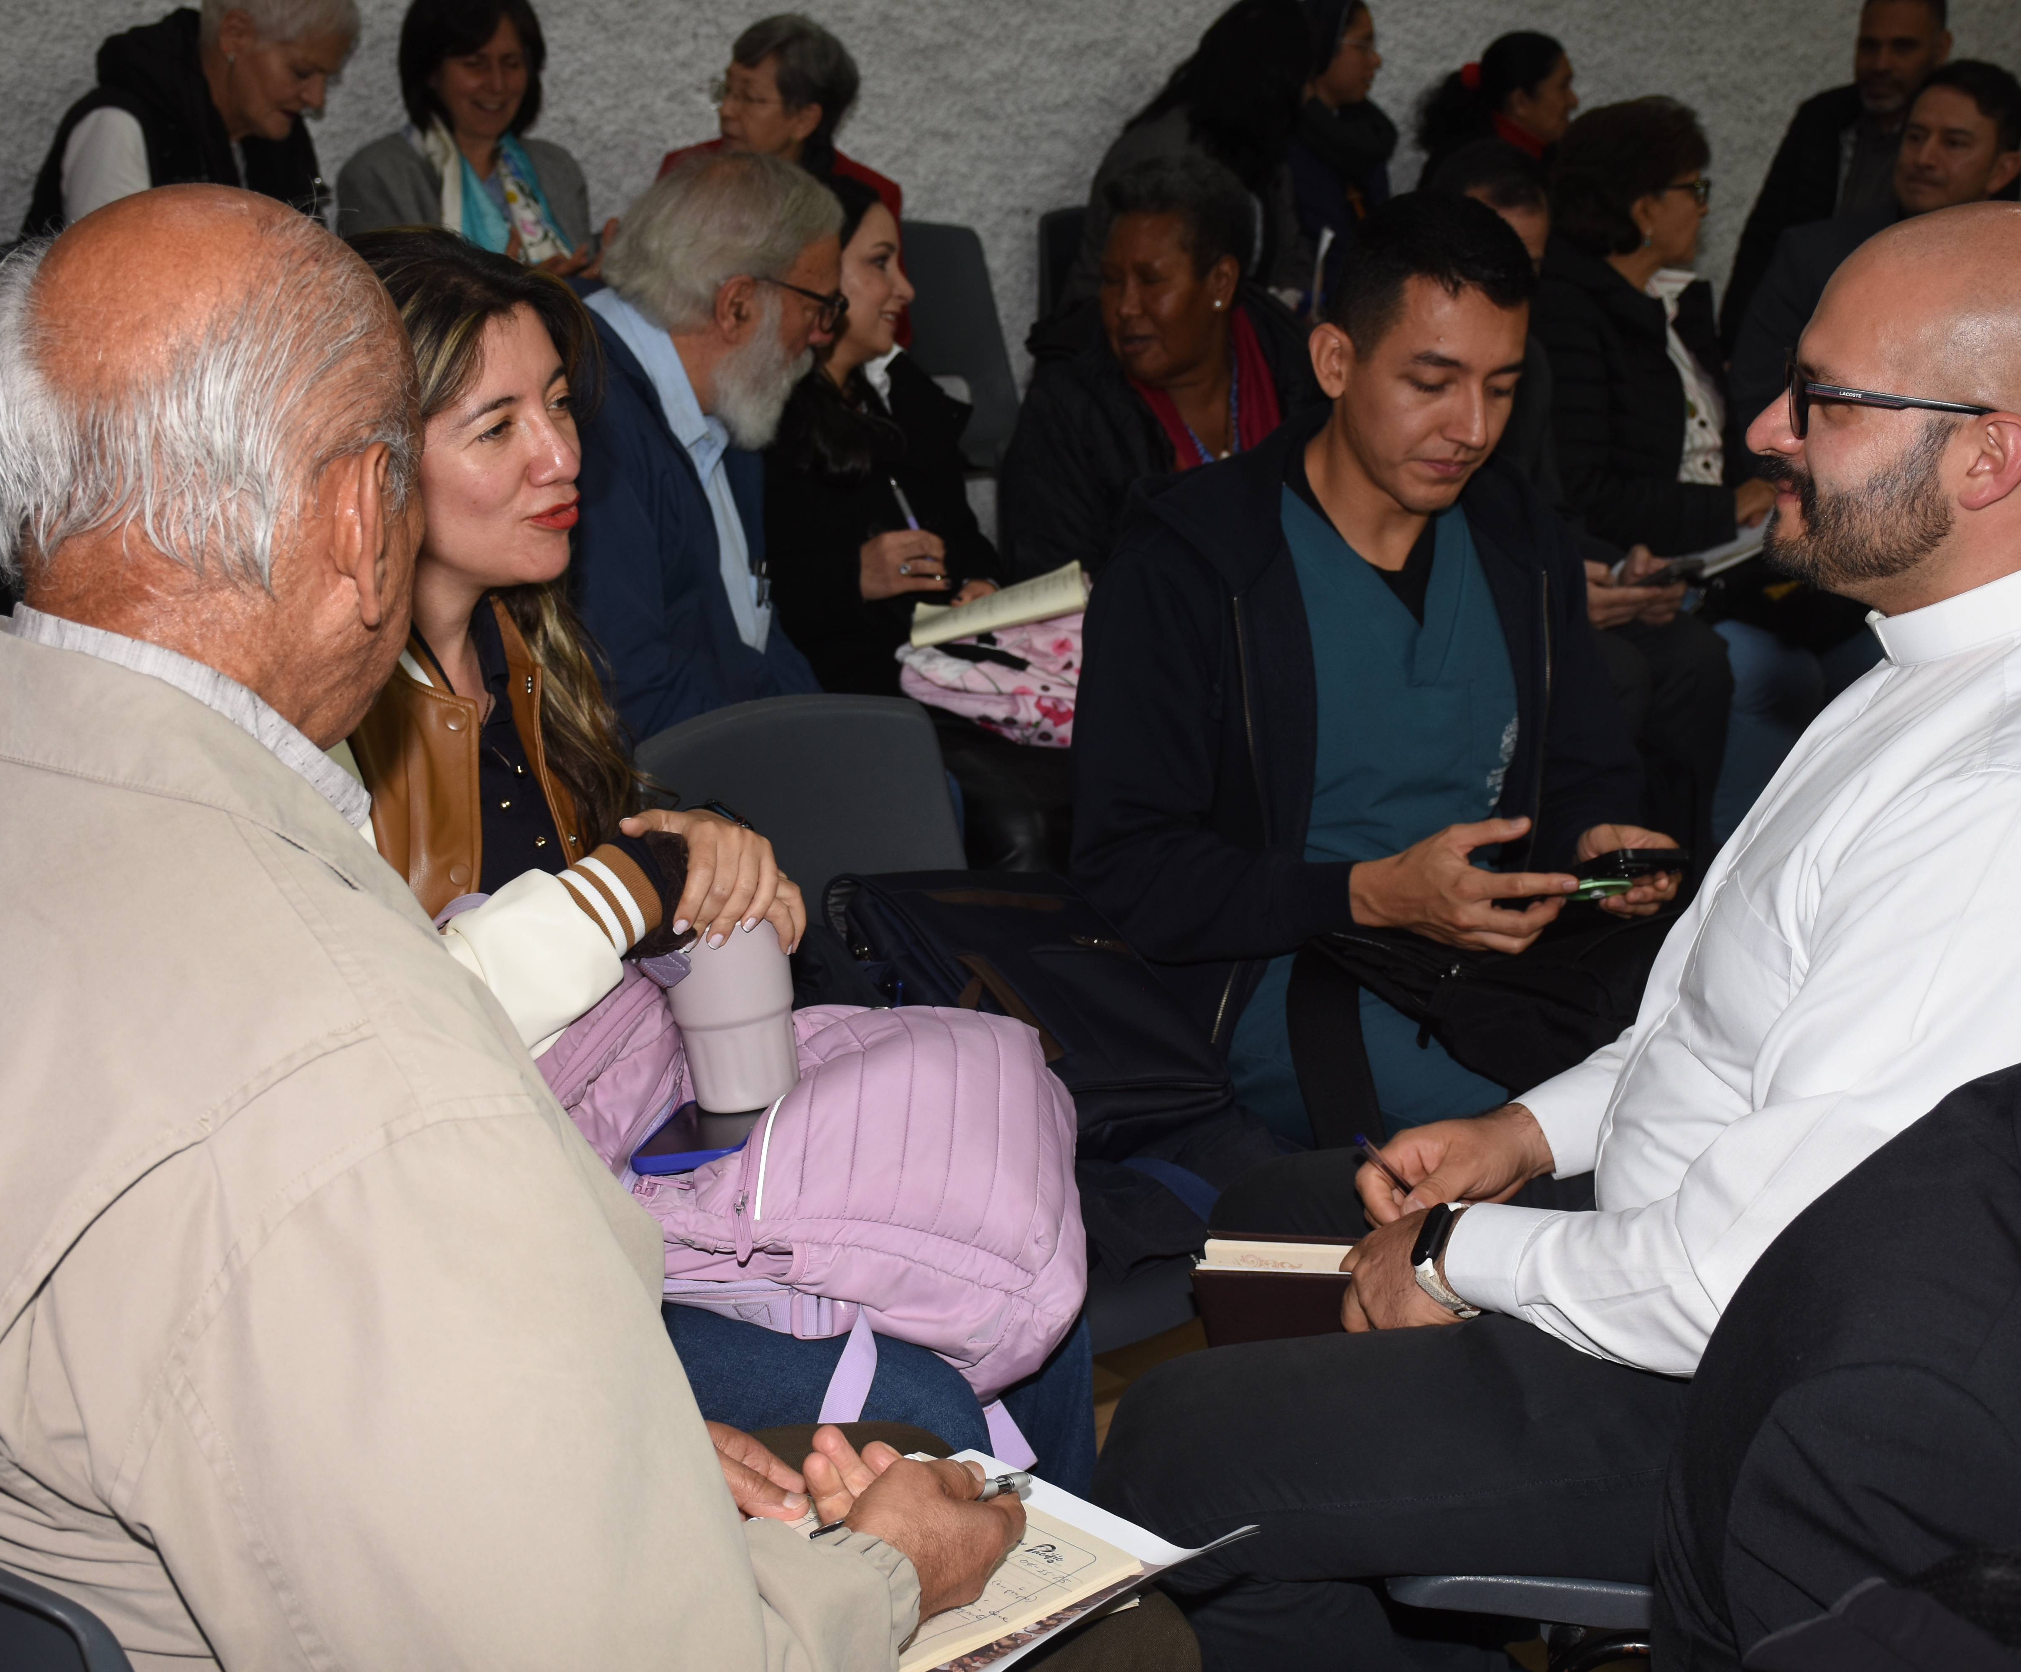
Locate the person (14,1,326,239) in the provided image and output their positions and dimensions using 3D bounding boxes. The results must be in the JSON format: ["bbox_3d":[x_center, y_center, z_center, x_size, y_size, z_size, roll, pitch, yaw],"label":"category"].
[{"bbox_3d":[-1.069,-0.541,4.555,0.750,1.290,0.500,15,22,38],"label":"person"}]

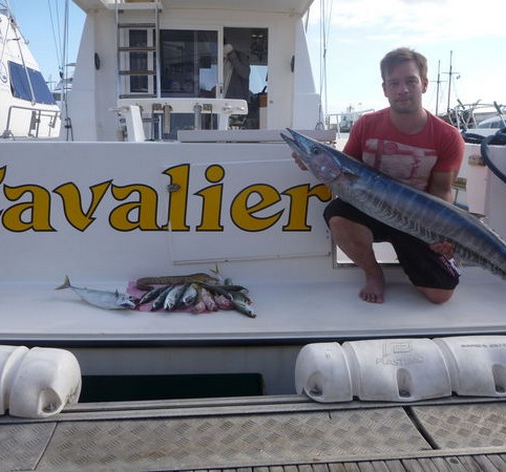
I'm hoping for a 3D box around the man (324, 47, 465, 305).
[{"bbox_3d":[0.630,-0.267,2.363,0.620,1.070,0.580,3,14,11],"label":"man"}]

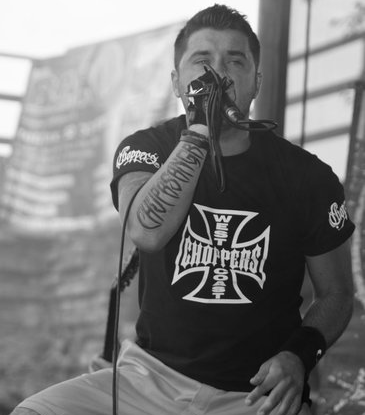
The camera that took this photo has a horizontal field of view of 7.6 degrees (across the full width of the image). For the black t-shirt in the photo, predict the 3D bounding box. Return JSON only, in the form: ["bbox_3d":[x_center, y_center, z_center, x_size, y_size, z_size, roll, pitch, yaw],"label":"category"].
[{"bbox_3d":[0.096,0.088,5.250,0.475,0.540,0.310,3,-4,0],"label":"black t-shirt"}]

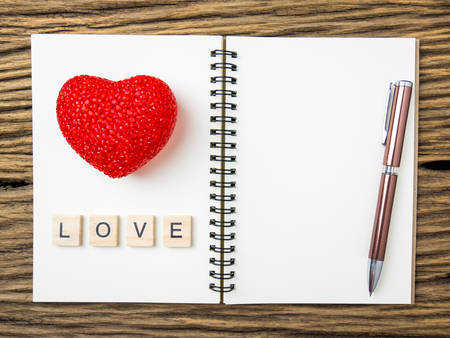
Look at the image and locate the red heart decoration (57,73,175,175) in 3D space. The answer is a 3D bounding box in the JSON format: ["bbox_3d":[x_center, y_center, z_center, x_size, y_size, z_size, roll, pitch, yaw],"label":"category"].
[{"bbox_3d":[-0.067,-0.026,0.338,0.074,0.040,0.064,1,92,0],"label":"red heart decoration"}]

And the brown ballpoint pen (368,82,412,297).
[{"bbox_3d":[0.104,0.013,0.353,0.013,0.011,0.141,9,92,0],"label":"brown ballpoint pen"}]

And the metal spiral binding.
[{"bbox_3d":[-0.002,0.002,0.358,0.017,0.014,0.158,1,92,0],"label":"metal spiral binding"}]

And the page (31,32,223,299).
[{"bbox_3d":[-0.065,0.001,0.360,0.123,0.002,0.176,1,92,0],"label":"page"}]

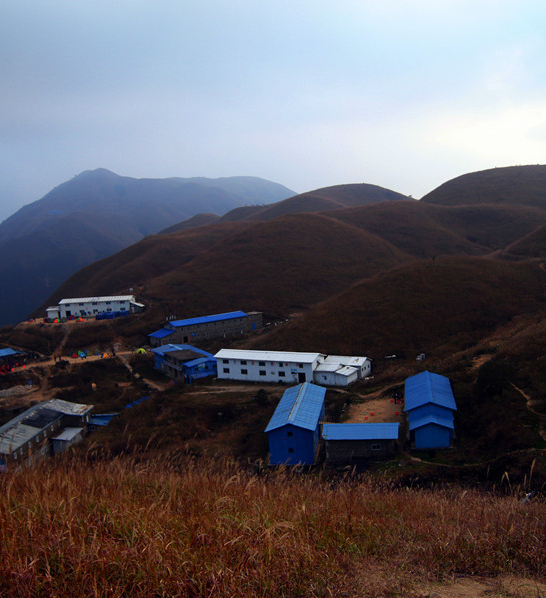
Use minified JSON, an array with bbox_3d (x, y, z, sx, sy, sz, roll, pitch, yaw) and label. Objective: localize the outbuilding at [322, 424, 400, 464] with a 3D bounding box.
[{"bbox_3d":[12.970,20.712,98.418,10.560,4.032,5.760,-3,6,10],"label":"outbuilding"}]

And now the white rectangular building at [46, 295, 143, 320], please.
[{"bbox_3d":[-63.745,2.627,239.876,32.832,6.816,8.640,-3,6,8],"label":"white rectangular building"}]

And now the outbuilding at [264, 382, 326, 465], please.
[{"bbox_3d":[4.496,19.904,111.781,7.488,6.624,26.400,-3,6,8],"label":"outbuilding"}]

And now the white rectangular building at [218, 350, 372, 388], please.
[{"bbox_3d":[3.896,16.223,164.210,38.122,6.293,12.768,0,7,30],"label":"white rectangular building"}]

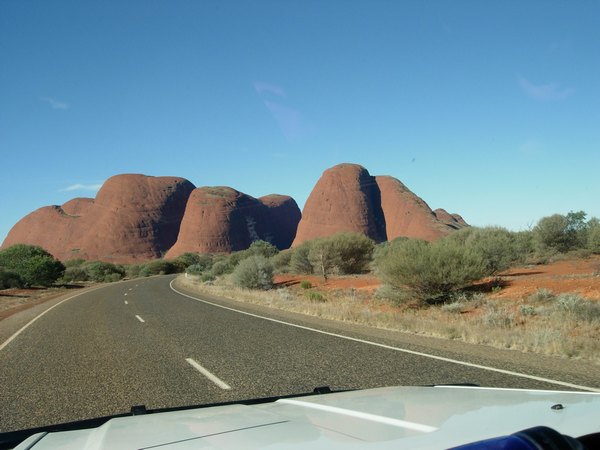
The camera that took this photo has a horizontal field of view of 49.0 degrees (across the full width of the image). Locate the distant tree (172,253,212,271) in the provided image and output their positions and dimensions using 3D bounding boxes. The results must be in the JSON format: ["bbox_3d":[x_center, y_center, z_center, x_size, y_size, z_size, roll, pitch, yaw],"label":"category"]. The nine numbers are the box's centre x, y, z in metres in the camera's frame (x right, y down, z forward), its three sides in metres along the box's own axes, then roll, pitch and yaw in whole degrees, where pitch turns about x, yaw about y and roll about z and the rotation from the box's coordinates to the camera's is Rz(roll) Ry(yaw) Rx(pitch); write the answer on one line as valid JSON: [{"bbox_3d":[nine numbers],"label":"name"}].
[{"bbox_3d":[-19.766,6.923,120.000,6.920,3.830,5.880,-3,-3,0],"label":"distant tree"}]

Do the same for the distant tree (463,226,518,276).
[{"bbox_3d":[9.062,1.243,31.500,2.770,2.340,2.630,-3,-3,0],"label":"distant tree"}]

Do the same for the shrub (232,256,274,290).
[{"bbox_3d":[-2.668,2.724,37.000,2.470,1.910,2.350,-3,-3,0],"label":"shrub"}]

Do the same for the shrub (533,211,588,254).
[{"bbox_3d":[22.938,0.660,58.000,4.930,3.870,4.190,-3,-3,0],"label":"shrub"}]

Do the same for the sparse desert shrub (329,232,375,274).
[{"bbox_3d":[4.535,2.532,58.000,4.050,3.740,3.650,-3,-3,0],"label":"sparse desert shrub"}]

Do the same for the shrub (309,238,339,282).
[{"bbox_3d":[1.605,2.306,45.000,2.050,3.040,2.050,-3,-3,0],"label":"shrub"}]

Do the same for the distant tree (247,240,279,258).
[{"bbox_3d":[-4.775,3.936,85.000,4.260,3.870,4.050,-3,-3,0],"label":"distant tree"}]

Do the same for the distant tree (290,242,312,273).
[{"bbox_3d":[0.159,3.560,70.000,2.760,3.400,2.760,-3,-3,0],"label":"distant tree"}]

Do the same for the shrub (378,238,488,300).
[{"bbox_3d":[4.093,1.432,20.500,3.420,2.020,3.080,-3,-3,0],"label":"shrub"}]

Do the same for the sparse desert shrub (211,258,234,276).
[{"bbox_3d":[-9.473,5.222,80.000,3.040,2.310,2.880,-3,-3,0],"label":"sparse desert shrub"}]

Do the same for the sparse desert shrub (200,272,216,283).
[{"bbox_3d":[-8.335,4.805,60.000,1.460,0.960,1.380,-3,-3,0],"label":"sparse desert shrub"}]

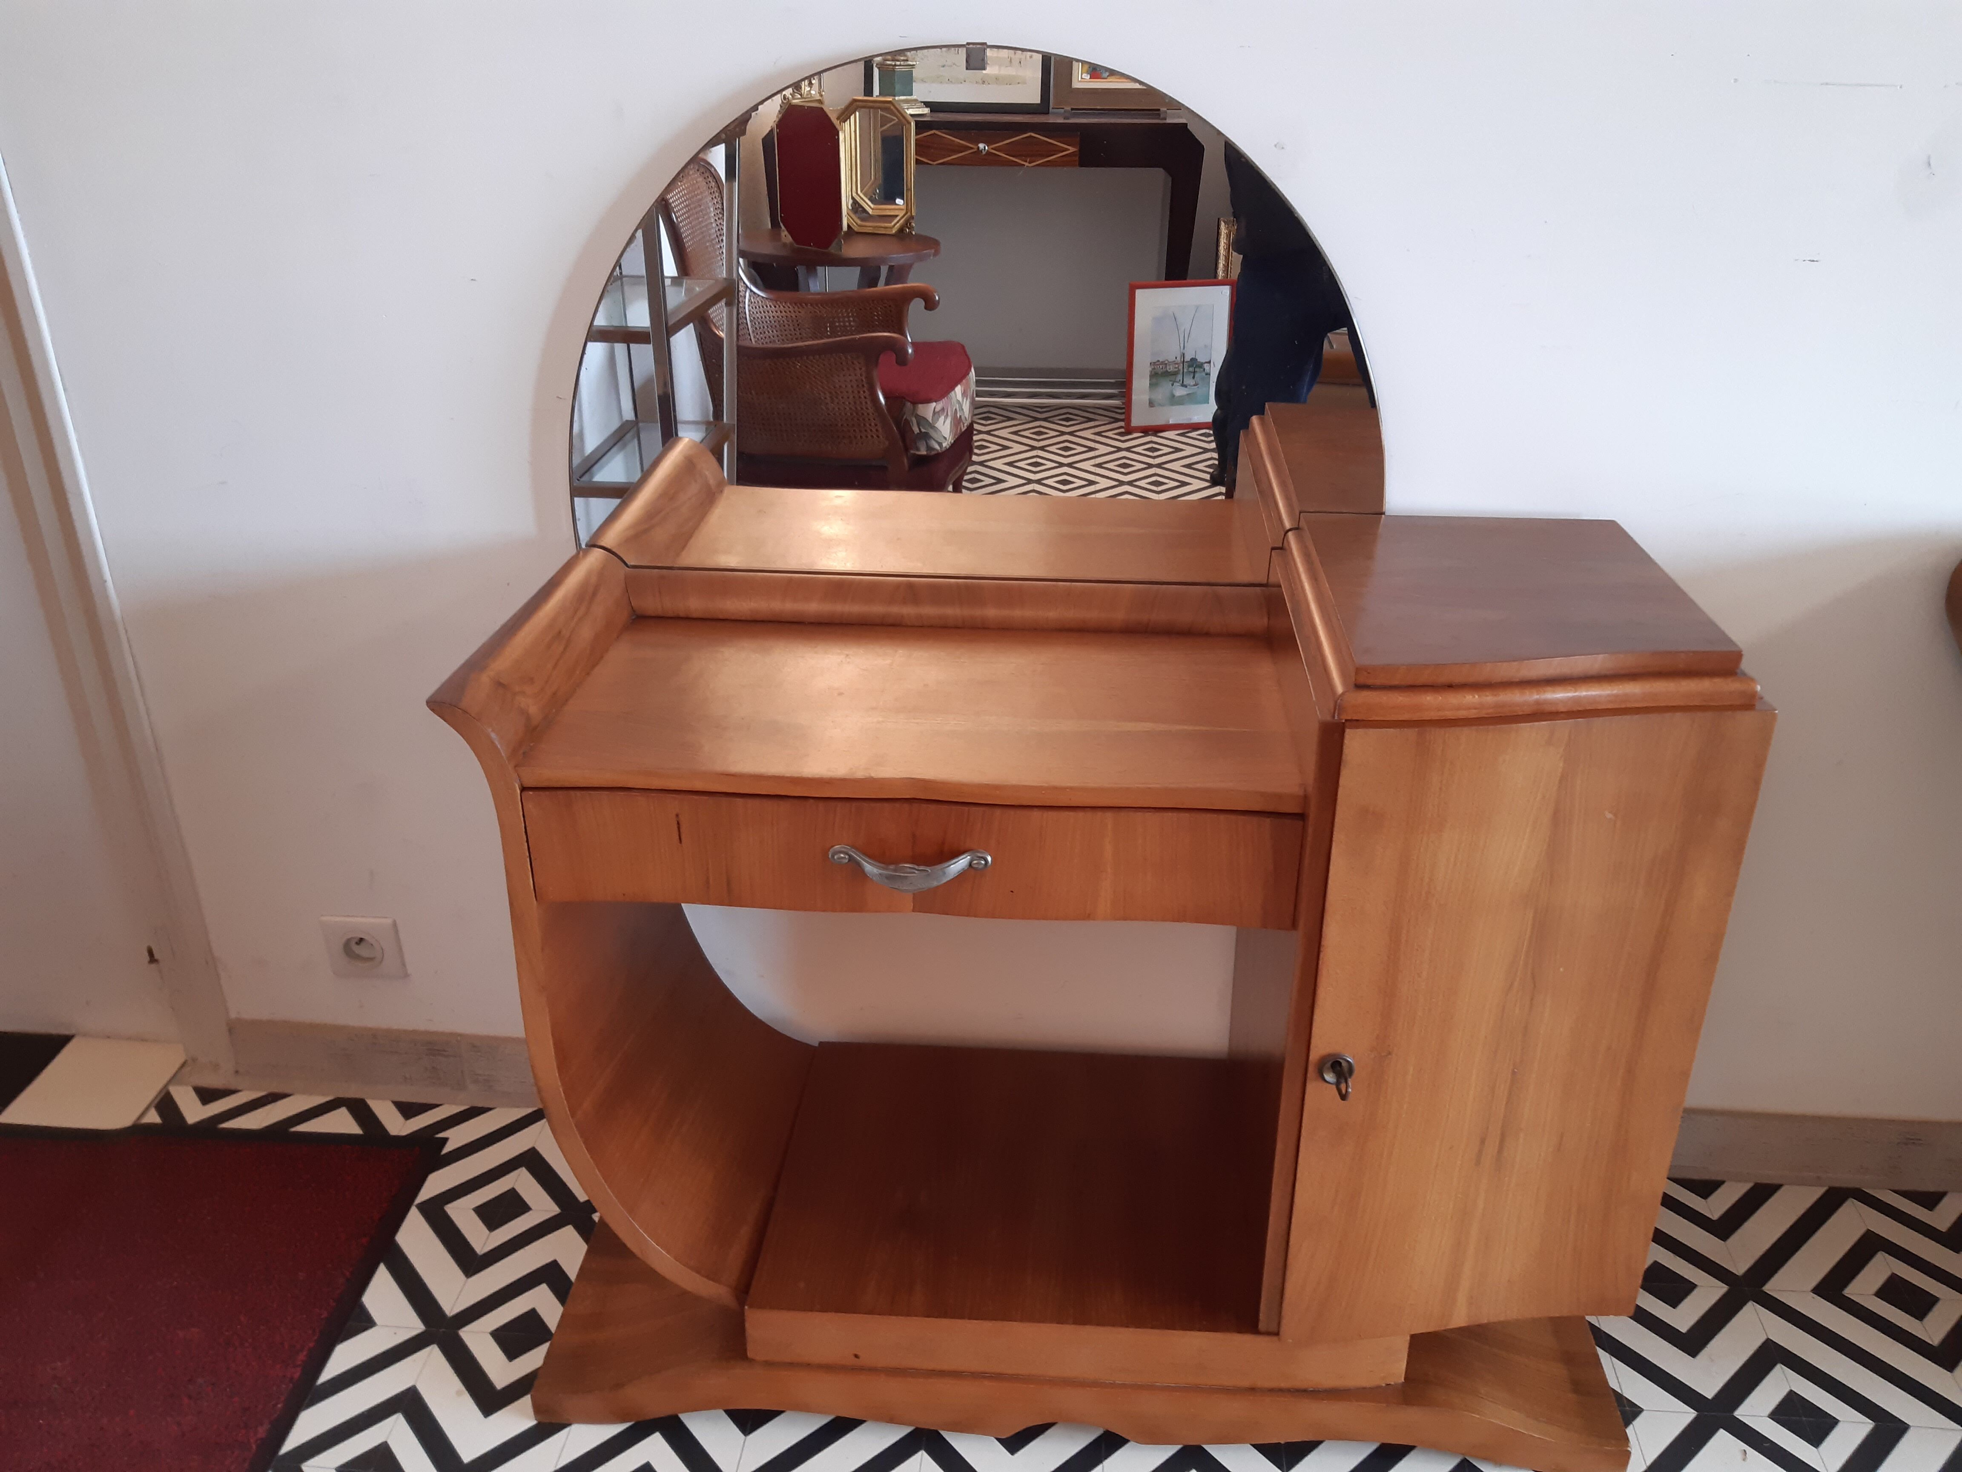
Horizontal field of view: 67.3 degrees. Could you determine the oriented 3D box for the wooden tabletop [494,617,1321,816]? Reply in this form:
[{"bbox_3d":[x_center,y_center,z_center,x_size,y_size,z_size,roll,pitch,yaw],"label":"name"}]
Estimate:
[{"bbox_3d":[-0.051,-0.028,1.487,0.711,0.031,0.371,2,26,4],"label":"wooden tabletop"}]

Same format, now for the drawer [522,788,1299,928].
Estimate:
[{"bbox_3d":[-0.053,0.040,1.497,0.709,0.123,0.347,2,26,4],"label":"drawer"}]

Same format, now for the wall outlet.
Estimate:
[{"bbox_3d":[-0.829,0.285,1.982,0.097,0.088,0.015,2,26,4],"label":"wall outlet"}]

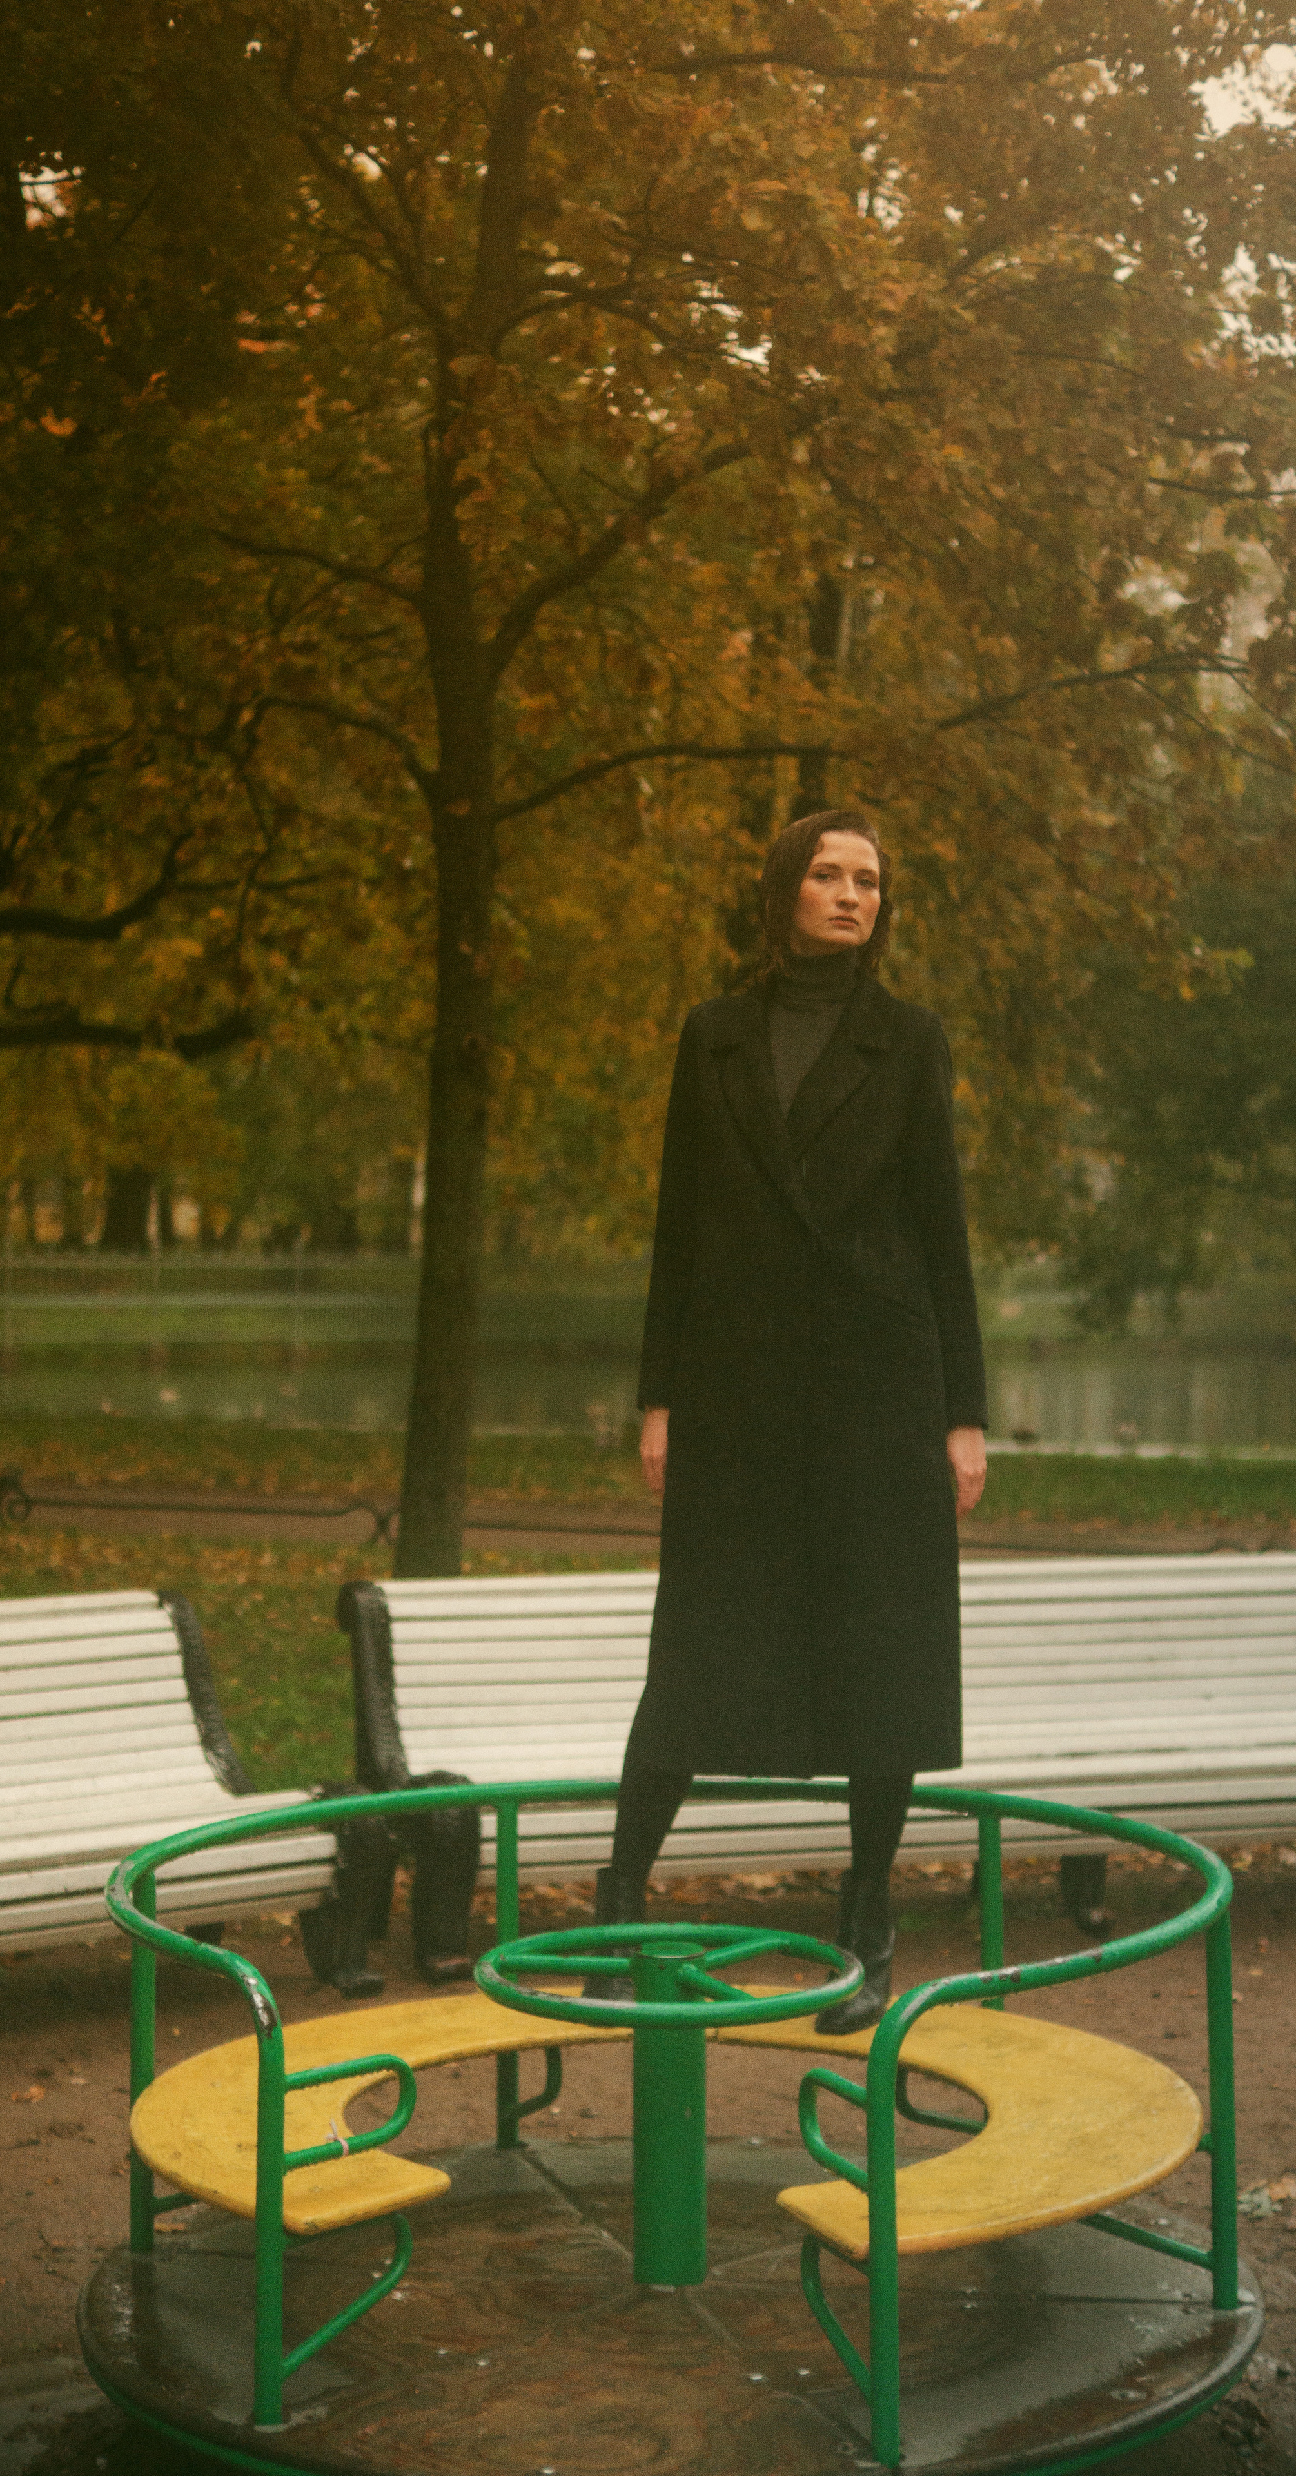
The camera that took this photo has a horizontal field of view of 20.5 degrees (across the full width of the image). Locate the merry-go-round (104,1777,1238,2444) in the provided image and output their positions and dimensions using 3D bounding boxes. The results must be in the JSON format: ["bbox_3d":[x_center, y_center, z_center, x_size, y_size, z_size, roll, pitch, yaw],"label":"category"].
[{"bbox_3d":[0.029,1.191,4.813,1.576,0.698,1.576,0,1,11],"label":"merry-go-round"}]

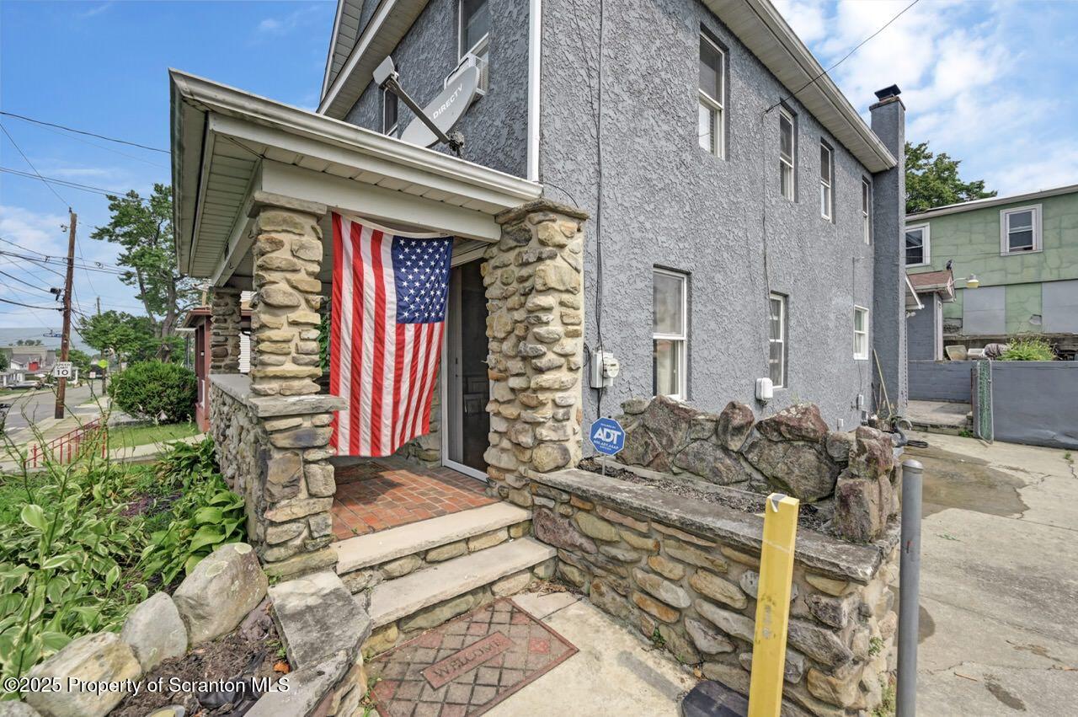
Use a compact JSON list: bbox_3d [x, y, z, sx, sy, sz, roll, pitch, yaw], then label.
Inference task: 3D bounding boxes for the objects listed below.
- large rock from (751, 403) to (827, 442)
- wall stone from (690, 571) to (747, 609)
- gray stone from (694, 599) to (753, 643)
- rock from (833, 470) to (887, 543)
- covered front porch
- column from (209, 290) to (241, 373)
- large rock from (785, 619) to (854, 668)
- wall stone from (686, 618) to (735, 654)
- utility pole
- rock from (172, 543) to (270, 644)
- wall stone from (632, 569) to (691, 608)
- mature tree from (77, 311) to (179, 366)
[{"bbox_3d":[1.543,0.386,2.570,0.260,0.220,0.360,0,0,-41],"label":"large rock"},{"bbox_3d":[0.845,1.082,1.980,0.120,0.100,0.260,0,0,-41],"label":"wall stone"},{"bbox_3d":[0.880,1.171,1.922,0.140,0.125,0.290,0,0,-40],"label":"gray stone"},{"bbox_3d":[1.430,0.648,1.870,0.180,0.280,0.200,0,0,-41],"label":"rock"},{"bbox_3d":[-2.018,0.050,4.076,2.300,2.300,4.700,0,0,-41],"label":"covered front porch"},{"bbox_3d":[-3.768,-0.319,5.030,0.310,0.990,0.310,0,0,-41],"label":"column"},{"bbox_3d":[1.129,1.118,1.685,0.140,0.130,0.250,0,0,-40],"label":"large rock"},{"bbox_3d":[0.829,1.309,1.982,0.140,0.125,0.240,0,0,-40],"label":"wall stone"},{"bbox_3d":[-22.542,-2.091,20.000,0.290,9.900,0.290,4,0,0],"label":"utility pole"},{"bbox_3d":[-1.604,1.142,2.100,0.320,0.340,0.420,0,0,-41],"label":"rock"},{"bbox_3d":[0.660,1.179,2.184,0.140,0.135,0.340,0,0,-40],"label":"wall stone"},{"bbox_3d":[-35.435,-0.500,36.000,7.000,7.200,7.200,0,0,-41],"label":"mature tree"}]

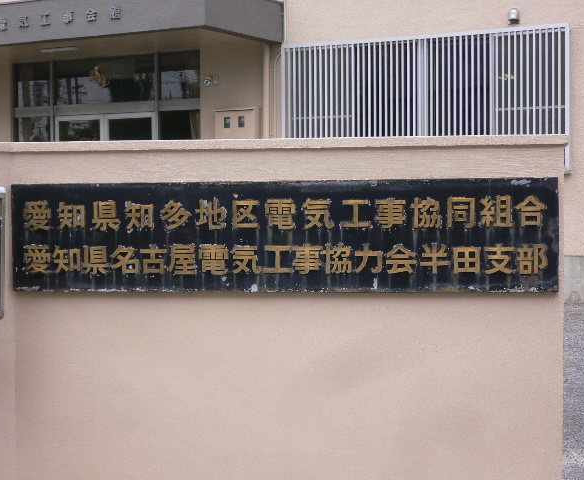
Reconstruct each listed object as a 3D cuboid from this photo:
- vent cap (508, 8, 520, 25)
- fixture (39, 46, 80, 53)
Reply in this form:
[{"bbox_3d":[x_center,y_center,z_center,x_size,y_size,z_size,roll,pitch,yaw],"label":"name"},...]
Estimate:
[{"bbox_3d":[2.484,-2.497,13.637,0.138,0.180,0.100,1,2,29],"label":"vent cap"},{"bbox_3d":[-2.959,-2.417,15.503,0.600,0.045,0.110,1,2,29],"label":"fixture"}]

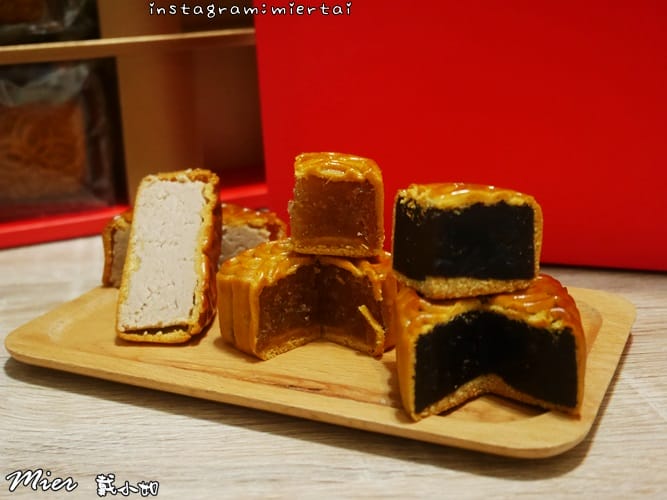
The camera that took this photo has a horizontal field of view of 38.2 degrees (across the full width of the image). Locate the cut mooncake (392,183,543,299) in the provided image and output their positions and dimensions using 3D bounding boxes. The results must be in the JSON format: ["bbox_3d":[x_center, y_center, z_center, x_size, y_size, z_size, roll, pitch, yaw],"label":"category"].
[{"bbox_3d":[0.051,-0.007,0.379,0.045,0.036,0.035,-6,17,-18],"label":"cut mooncake"}]

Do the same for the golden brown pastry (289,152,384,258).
[{"bbox_3d":[0.003,-0.020,0.430,0.036,0.037,0.034,3,17,11],"label":"golden brown pastry"}]

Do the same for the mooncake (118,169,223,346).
[{"bbox_3d":[-0.075,0.000,0.449,0.037,0.065,0.064,2,17,9],"label":"mooncake"}]

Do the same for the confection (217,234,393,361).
[{"bbox_3d":[-0.005,0.023,0.420,0.066,0.036,0.066,15,23,43],"label":"confection"}]

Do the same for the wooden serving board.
[{"bbox_3d":[-0.001,0.039,0.444,0.255,0.015,0.177,7,18,24],"label":"wooden serving board"}]

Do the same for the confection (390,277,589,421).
[{"bbox_3d":[0.060,0.035,0.367,0.070,0.037,0.062,-1,16,0],"label":"confection"}]

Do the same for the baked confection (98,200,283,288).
[{"bbox_3d":[-0.071,-0.004,0.515,0.092,0.034,0.045,0,17,3],"label":"baked confection"}]

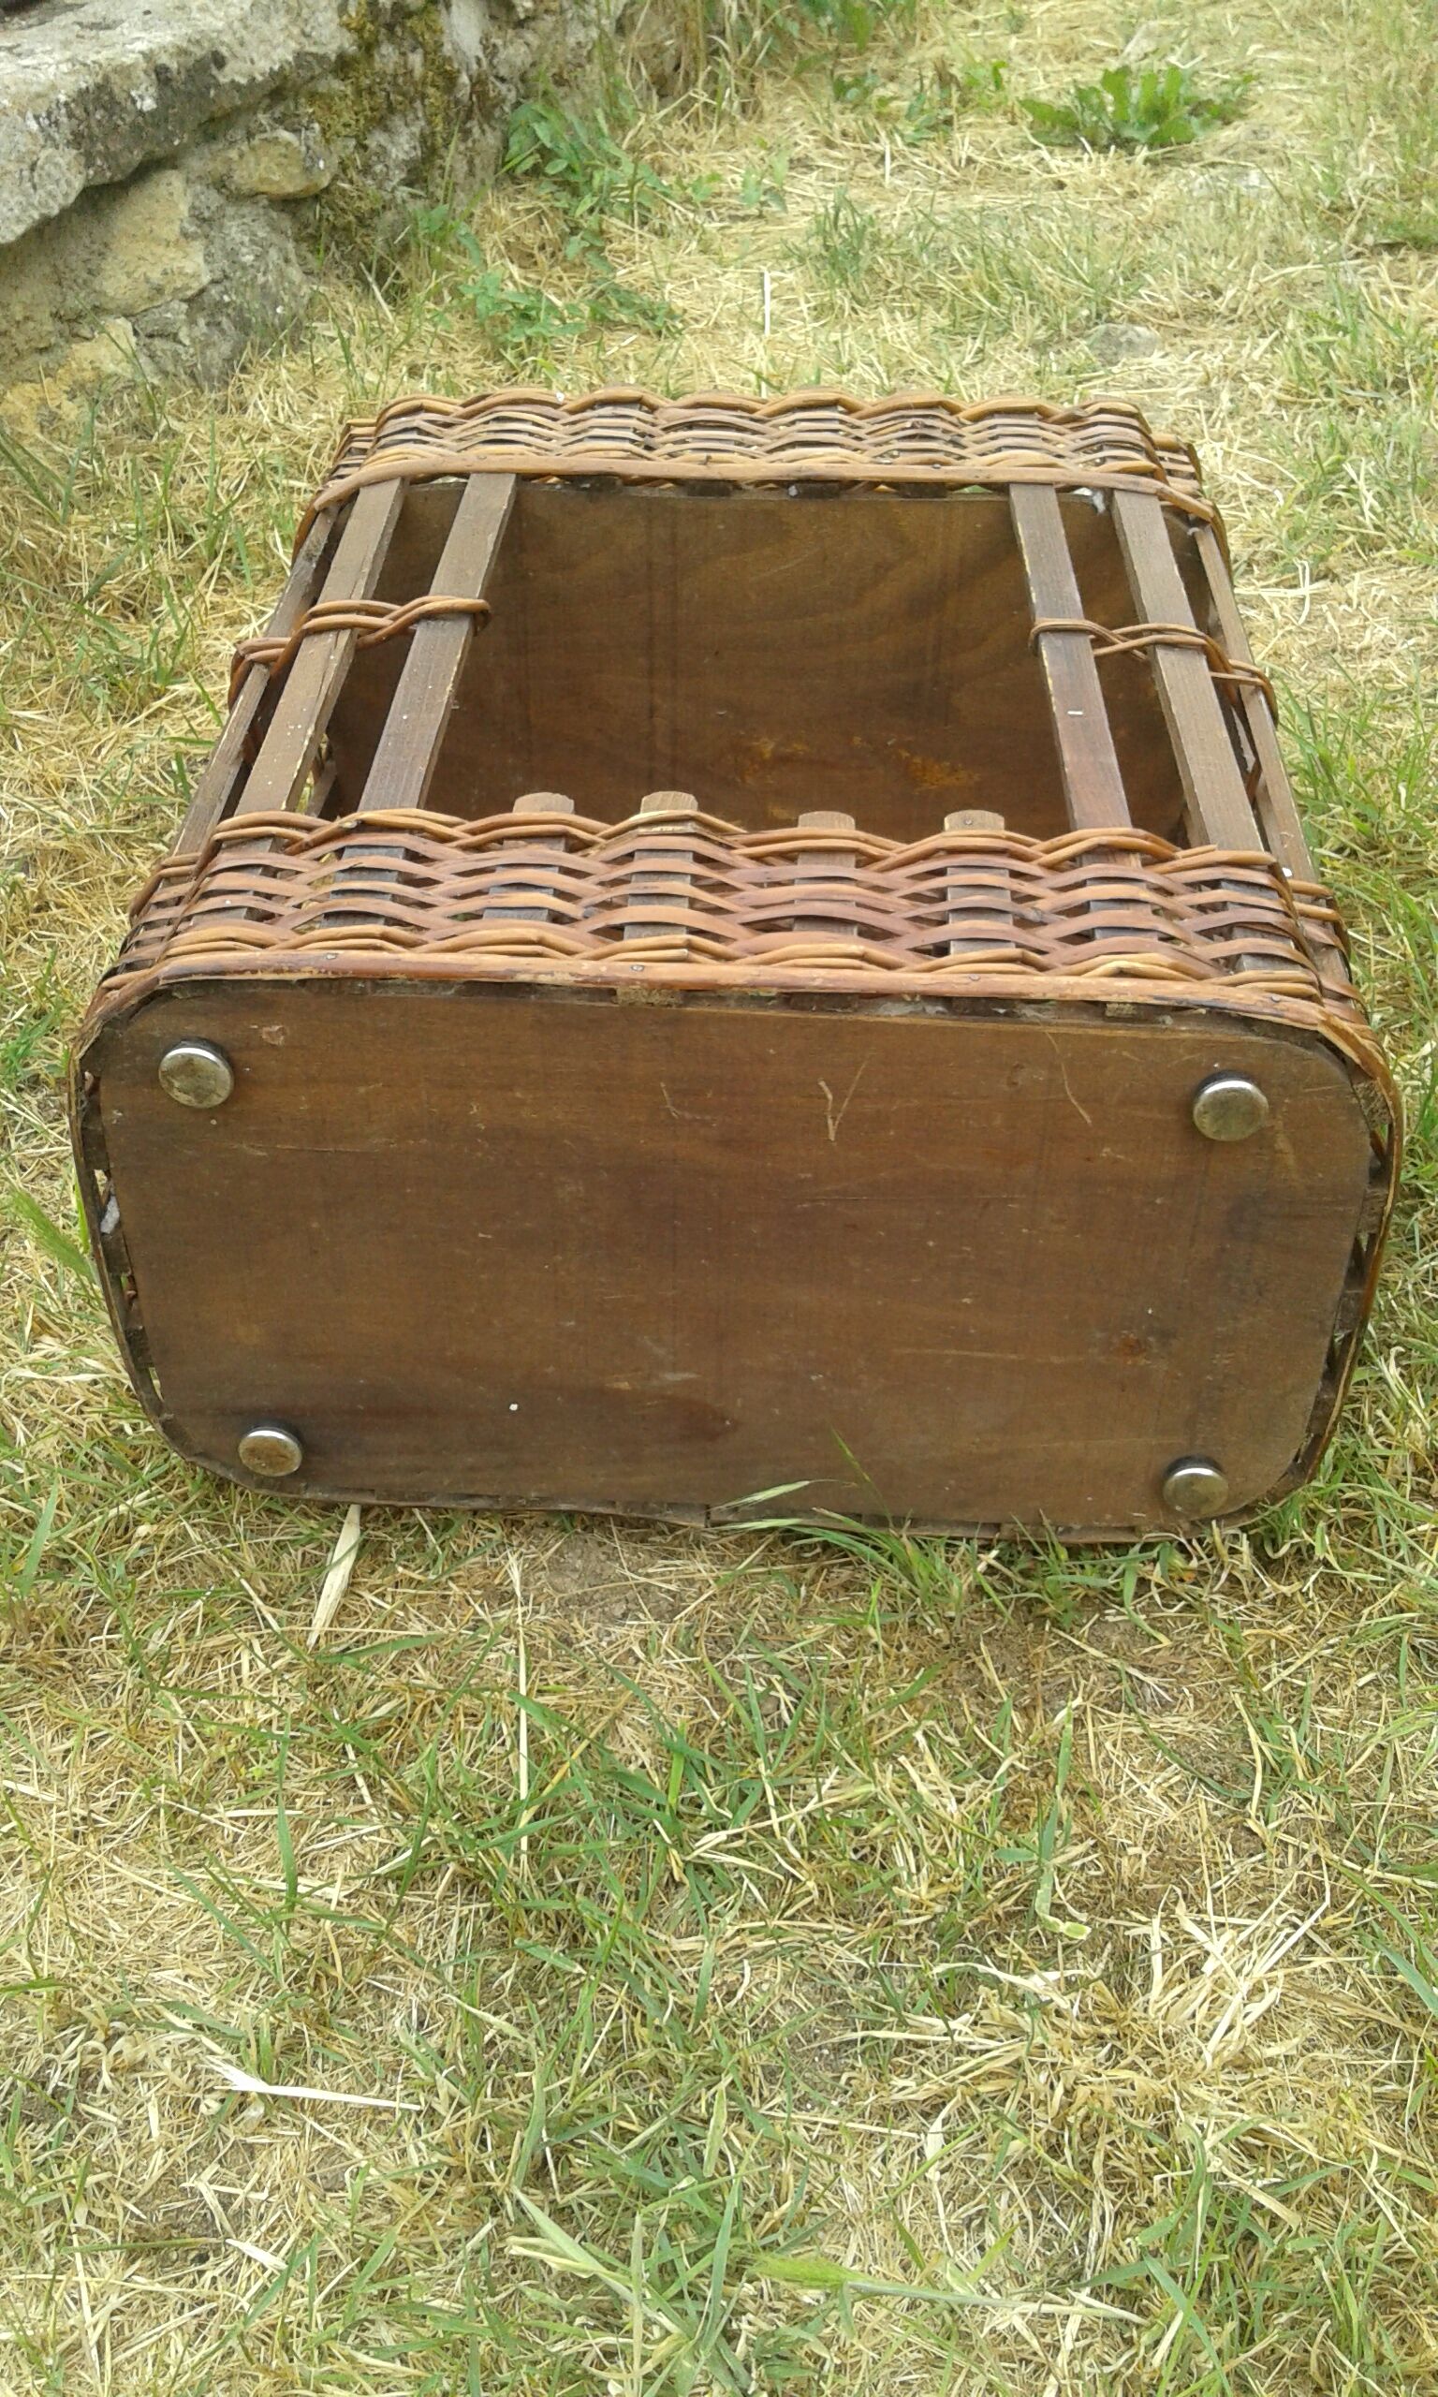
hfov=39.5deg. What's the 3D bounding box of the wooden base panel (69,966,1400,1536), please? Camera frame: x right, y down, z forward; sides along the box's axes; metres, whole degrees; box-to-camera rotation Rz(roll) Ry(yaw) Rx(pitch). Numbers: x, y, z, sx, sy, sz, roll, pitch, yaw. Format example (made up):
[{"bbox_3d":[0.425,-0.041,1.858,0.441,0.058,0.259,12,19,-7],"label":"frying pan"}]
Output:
[{"bbox_3d":[0.005,0.028,0.726,0.433,0.248,0.015,1,39,3],"label":"wooden base panel"}]

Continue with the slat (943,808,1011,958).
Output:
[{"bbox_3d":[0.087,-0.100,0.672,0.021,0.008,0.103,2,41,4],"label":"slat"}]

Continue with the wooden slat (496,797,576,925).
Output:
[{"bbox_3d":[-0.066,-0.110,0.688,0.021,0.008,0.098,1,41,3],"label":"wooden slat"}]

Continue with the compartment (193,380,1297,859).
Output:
[{"bbox_3d":[0.015,-0.164,0.946,0.425,0.268,0.450,1,41,3],"label":"compartment"}]

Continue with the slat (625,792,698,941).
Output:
[{"bbox_3d":[-0.020,-0.108,0.683,0.021,0.008,0.107,1,41,3],"label":"slat"}]

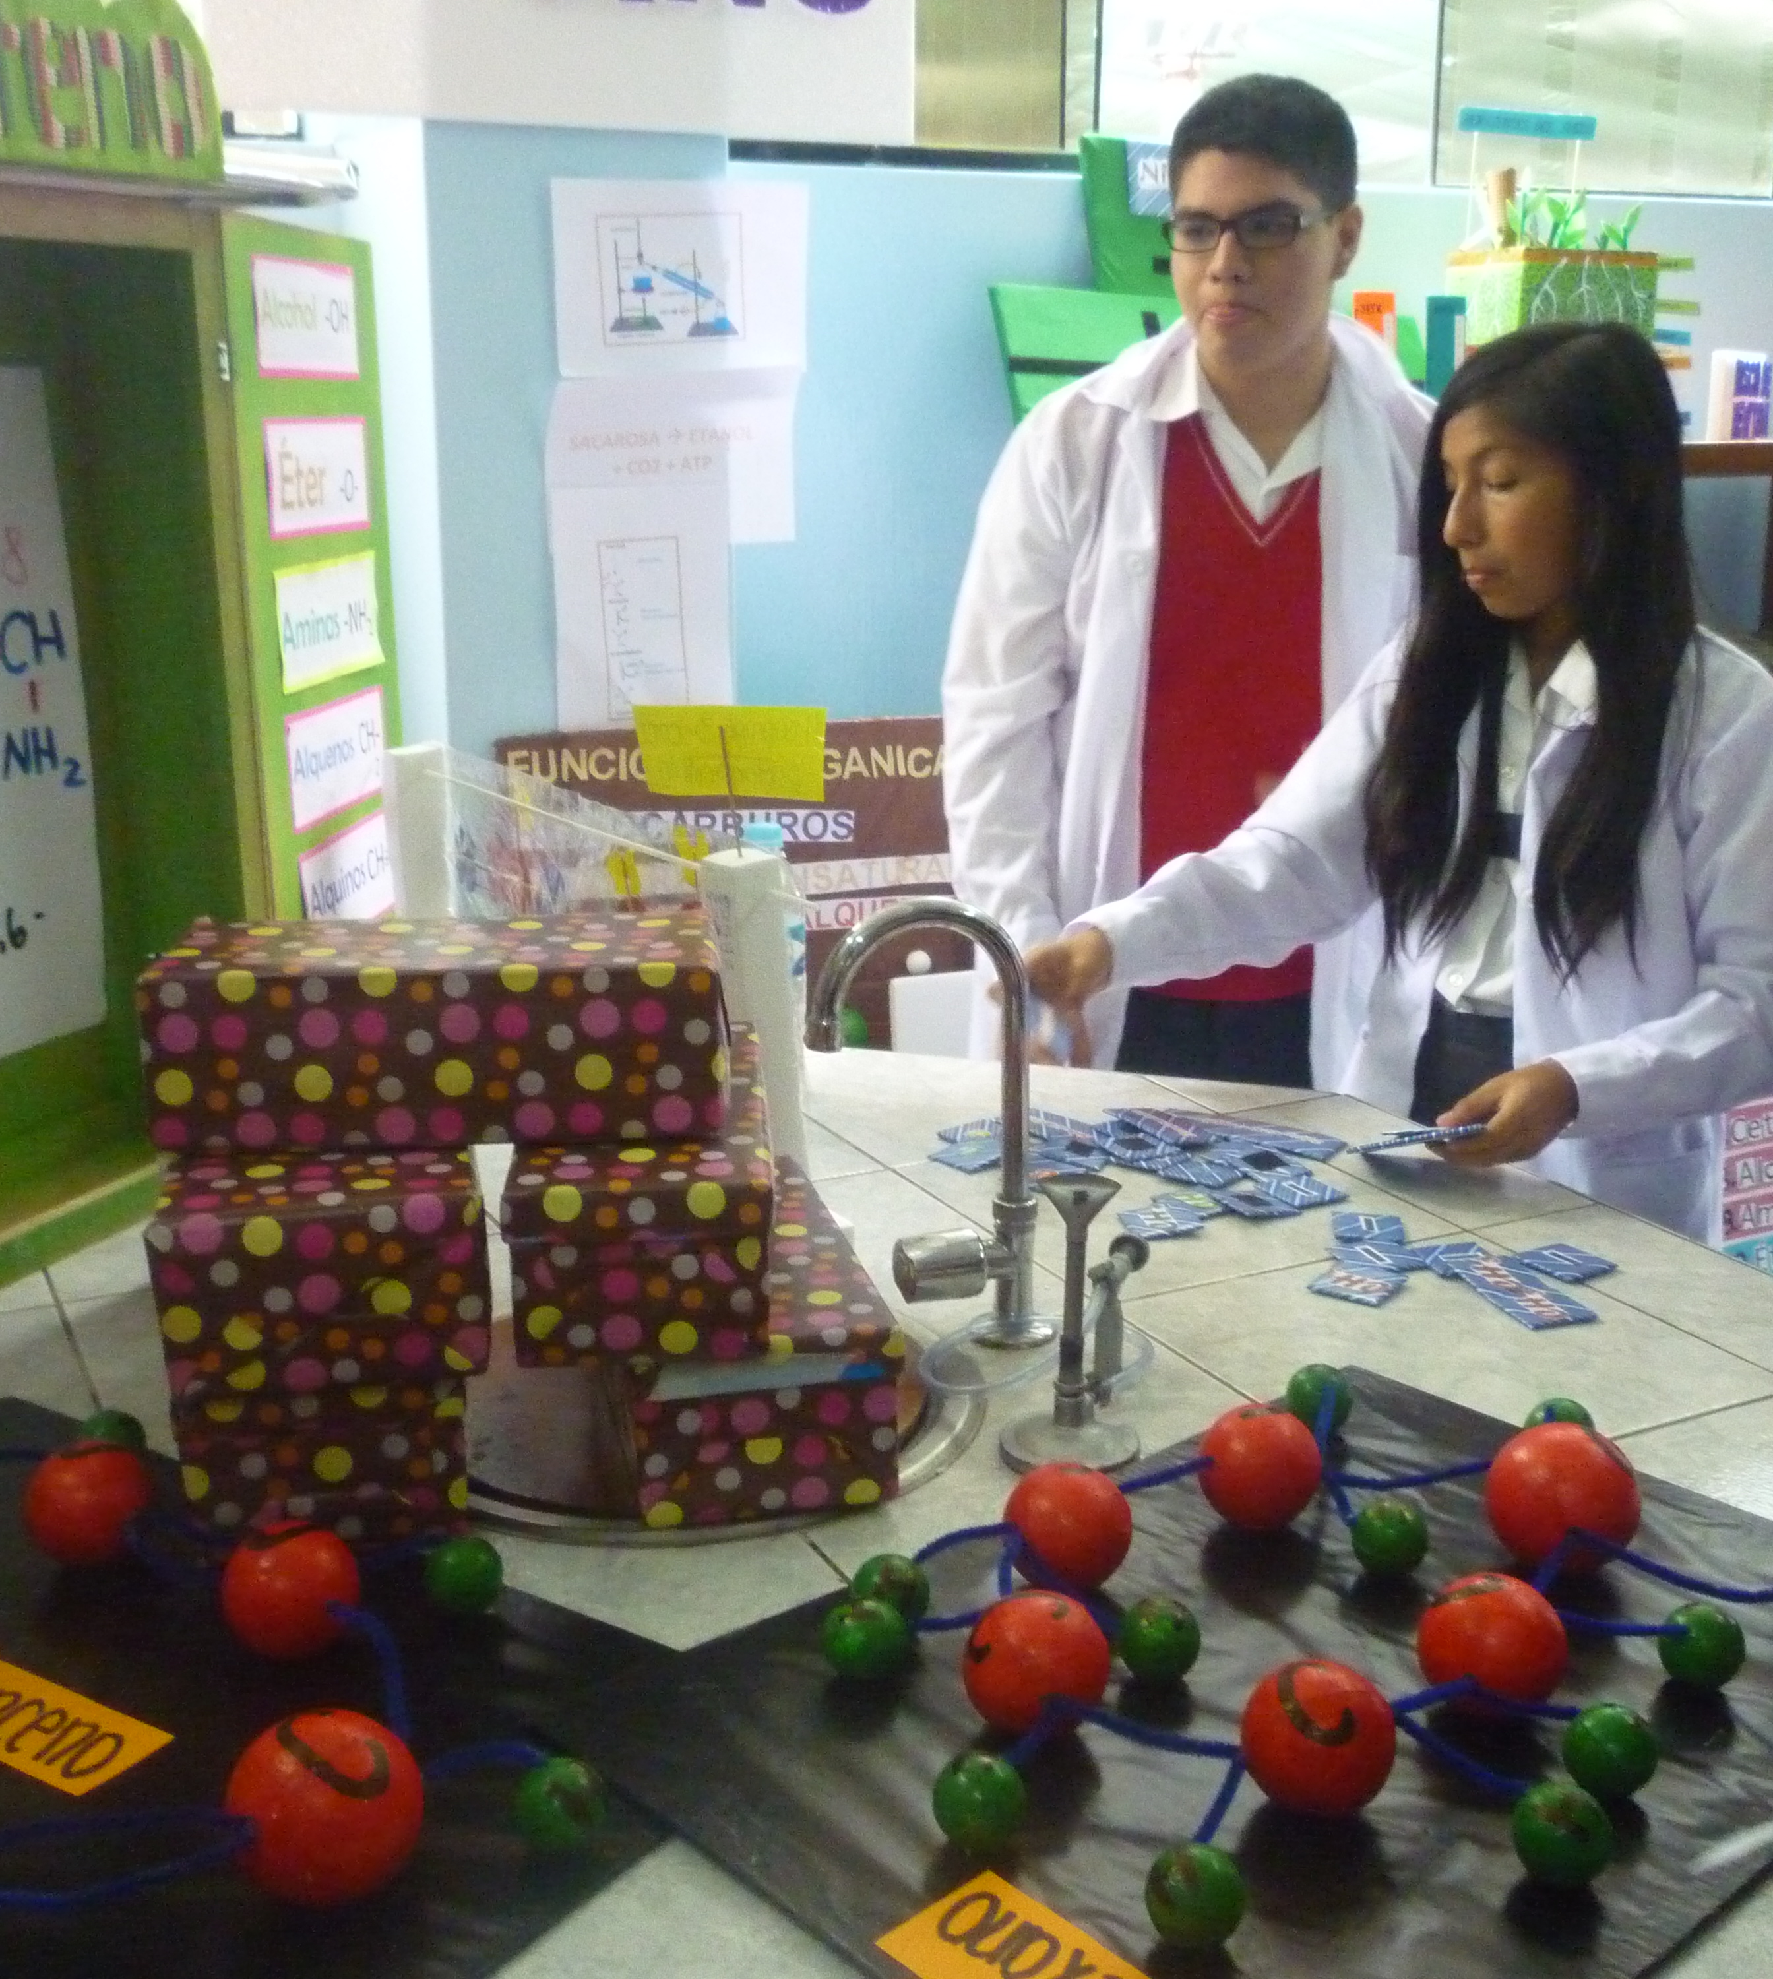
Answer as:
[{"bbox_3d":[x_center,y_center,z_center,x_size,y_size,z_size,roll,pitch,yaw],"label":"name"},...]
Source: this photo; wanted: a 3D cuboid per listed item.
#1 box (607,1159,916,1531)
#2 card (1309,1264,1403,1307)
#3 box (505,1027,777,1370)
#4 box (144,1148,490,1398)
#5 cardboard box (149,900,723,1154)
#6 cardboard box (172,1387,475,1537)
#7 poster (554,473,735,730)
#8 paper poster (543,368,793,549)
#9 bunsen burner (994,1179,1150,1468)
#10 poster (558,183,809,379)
[{"bbox_3d":[-0.093,0.192,1.277,0.136,0.092,0.302,-3,14,-13],"label":"box"},{"bbox_3d":[0.310,0.192,1.456,0.050,0.003,0.050,8,16,29],"label":"card"},{"bbox_3d":[-0.135,0.106,1.247,0.133,0.089,0.307,-1,14,-5],"label":"box"},{"bbox_3d":[-0.311,0.117,1.223,0.157,0.092,0.295,-3,14,-13],"label":"box"},{"bbox_3d":[-0.239,0.021,1.218,0.296,0.095,0.134,-1,14,-5],"label":"cardboard box"},{"bbox_3d":[-0.307,0.204,1.239,0.140,0.085,0.290,-3,14,-11],"label":"cardboard box"},{"bbox_3d":[-0.282,-0.439,2.572,0.210,0.288,0.006,-5,15,-19],"label":"poster"},{"bbox_3d":[-0.246,-0.615,2.541,0.295,0.202,0.006,-5,15,-19],"label":"paper poster"},{"bbox_3d":[0.102,0.177,1.200,0.080,0.156,0.080,0,14,0],"label":"bunsen burner"},{"bbox_3d":[-0.231,-0.805,2.500,0.297,0.210,0.006,-5,15,-19],"label":"poster"}]

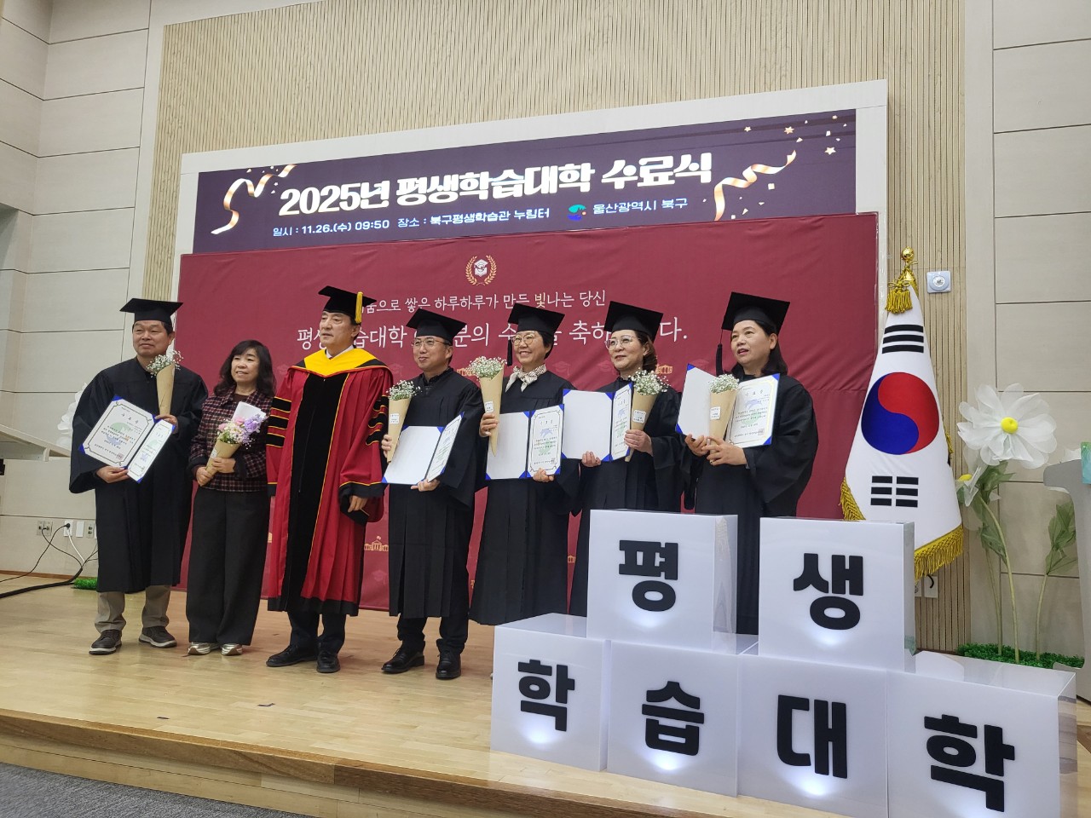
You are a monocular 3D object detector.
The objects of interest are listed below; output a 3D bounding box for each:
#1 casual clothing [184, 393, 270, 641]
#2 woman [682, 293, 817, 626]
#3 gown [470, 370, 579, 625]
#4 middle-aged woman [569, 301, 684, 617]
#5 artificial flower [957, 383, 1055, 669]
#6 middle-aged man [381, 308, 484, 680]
[{"bbox_3d":[-1.598,0.541,4.147,0.420,1.282,0.320,2,-5,3],"label":"casual clothing"},{"bbox_3d":[0.869,0.366,3.450,0.570,1.736,0.460,-2,-7,40],"label":"woman"},{"bbox_3d":[-0.105,0.403,3.803,0.530,1.181,0.430,1,-5,10],"label":"gown"},{"bbox_3d":[0.367,0.370,3.641,0.540,1.725,0.440,-1,-6,33],"label":"middle-aged woman"},{"bbox_3d":[2.391,0.587,4.245,0.520,1.440,0.380,0,-5,17],"label":"artificial flower"},{"bbox_3d":[-0.538,0.361,3.901,0.500,1.712,0.430,1,-5,12],"label":"middle-aged man"}]

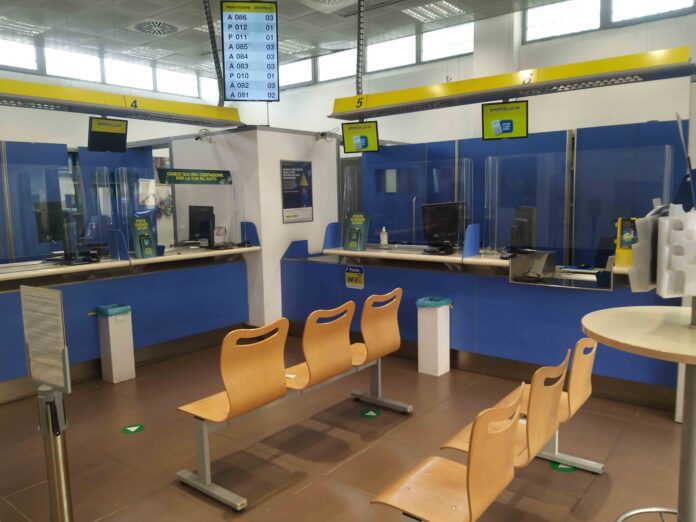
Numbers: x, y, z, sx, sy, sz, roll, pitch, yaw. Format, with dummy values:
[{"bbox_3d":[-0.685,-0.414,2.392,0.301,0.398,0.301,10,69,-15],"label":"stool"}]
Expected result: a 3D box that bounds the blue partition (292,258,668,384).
[{"bbox_3d":[0.765,0.426,4.856,3.782,0.713,0.060,4,9,38],"label":"blue partition"}]

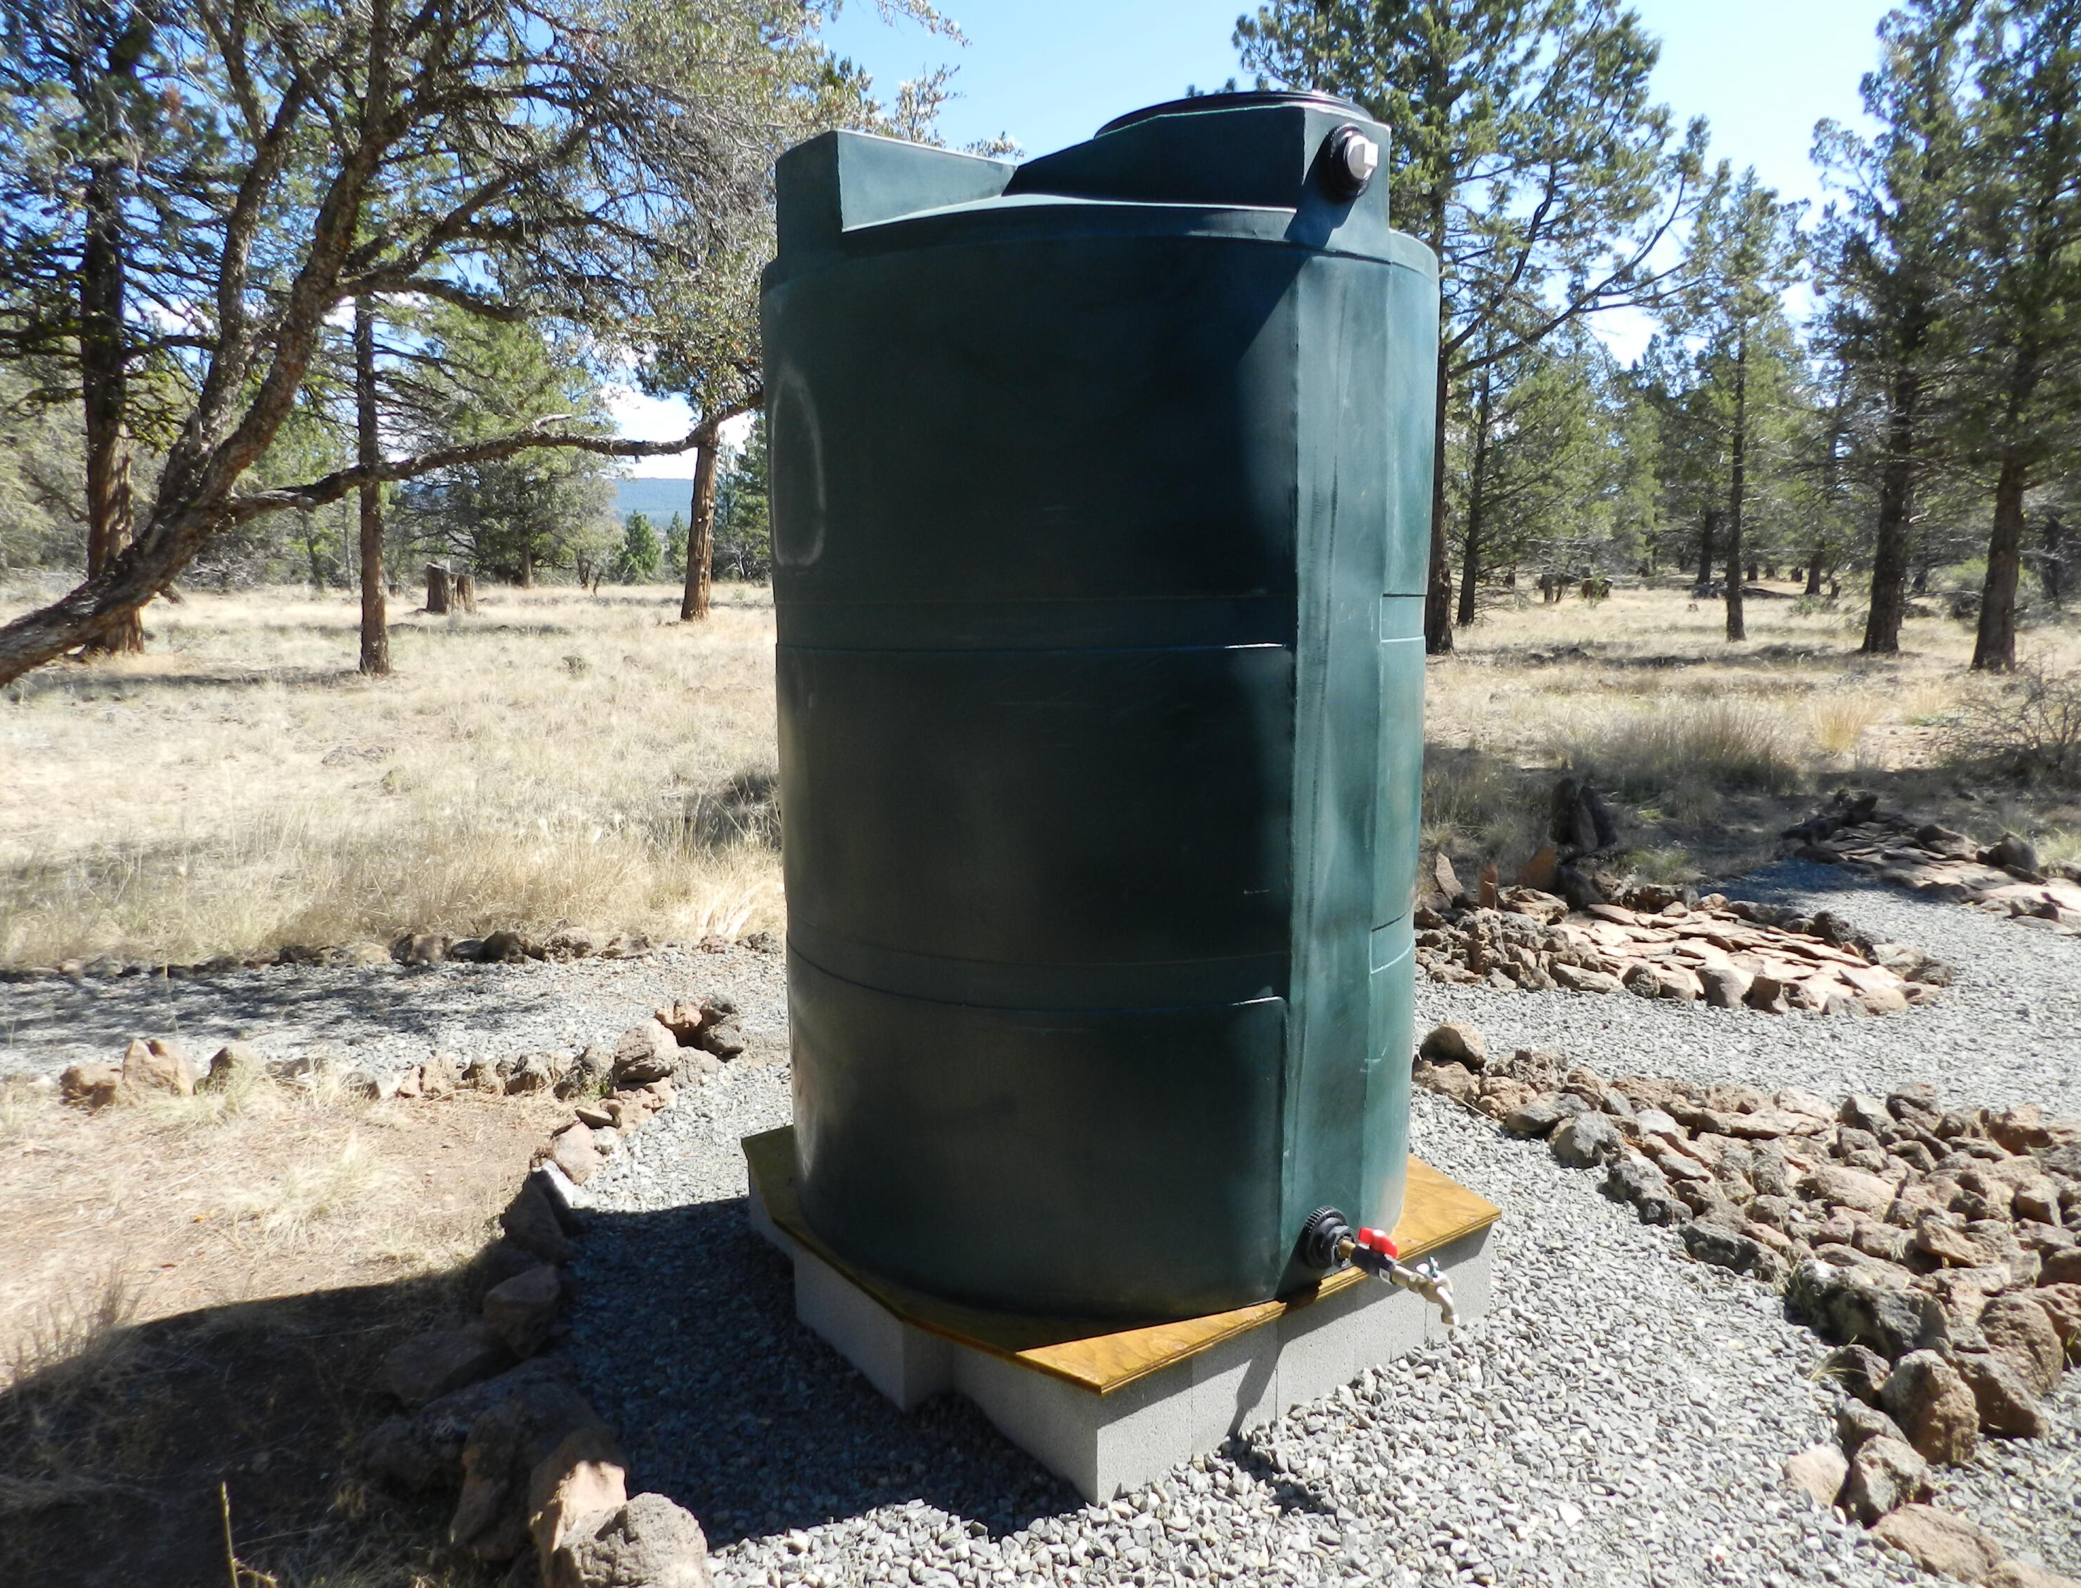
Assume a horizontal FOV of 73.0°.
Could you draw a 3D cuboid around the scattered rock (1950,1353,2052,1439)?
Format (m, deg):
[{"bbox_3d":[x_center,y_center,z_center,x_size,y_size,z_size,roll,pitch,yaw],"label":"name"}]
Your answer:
[{"bbox_3d":[1.668,1.045,2.453,0.155,0.120,0.120,9,13,44],"label":"scattered rock"}]

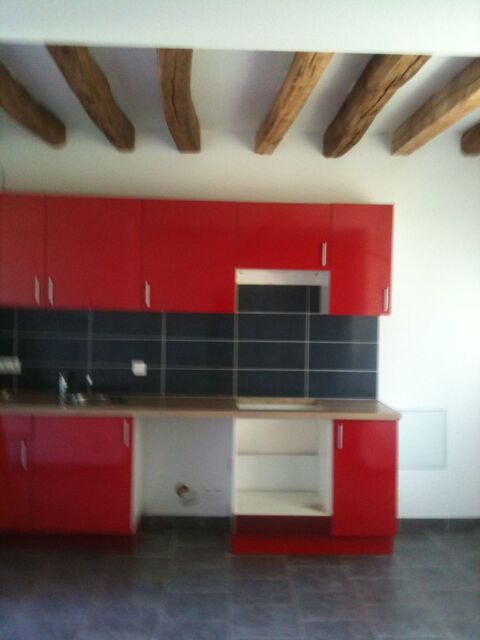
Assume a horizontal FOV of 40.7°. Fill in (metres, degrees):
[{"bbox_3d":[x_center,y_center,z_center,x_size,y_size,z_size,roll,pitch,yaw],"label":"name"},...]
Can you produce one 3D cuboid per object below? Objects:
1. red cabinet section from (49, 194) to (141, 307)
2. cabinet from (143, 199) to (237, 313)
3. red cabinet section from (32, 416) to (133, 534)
[{"bbox_3d":[-0.928,-0.413,4.243,0.600,0.709,0.360,1,1,-3],"label":"red cabinet section"},{"bbox_3d":[-0.328,-0.403,4.272,0.600,0.709,0.360,1,1,-3],"label":"cabinet"},{"bbox_3d":[-0.959,0.935,4.185,0.601,0.706,0.563,1,1,-2],"label":"red cabinet section"}]

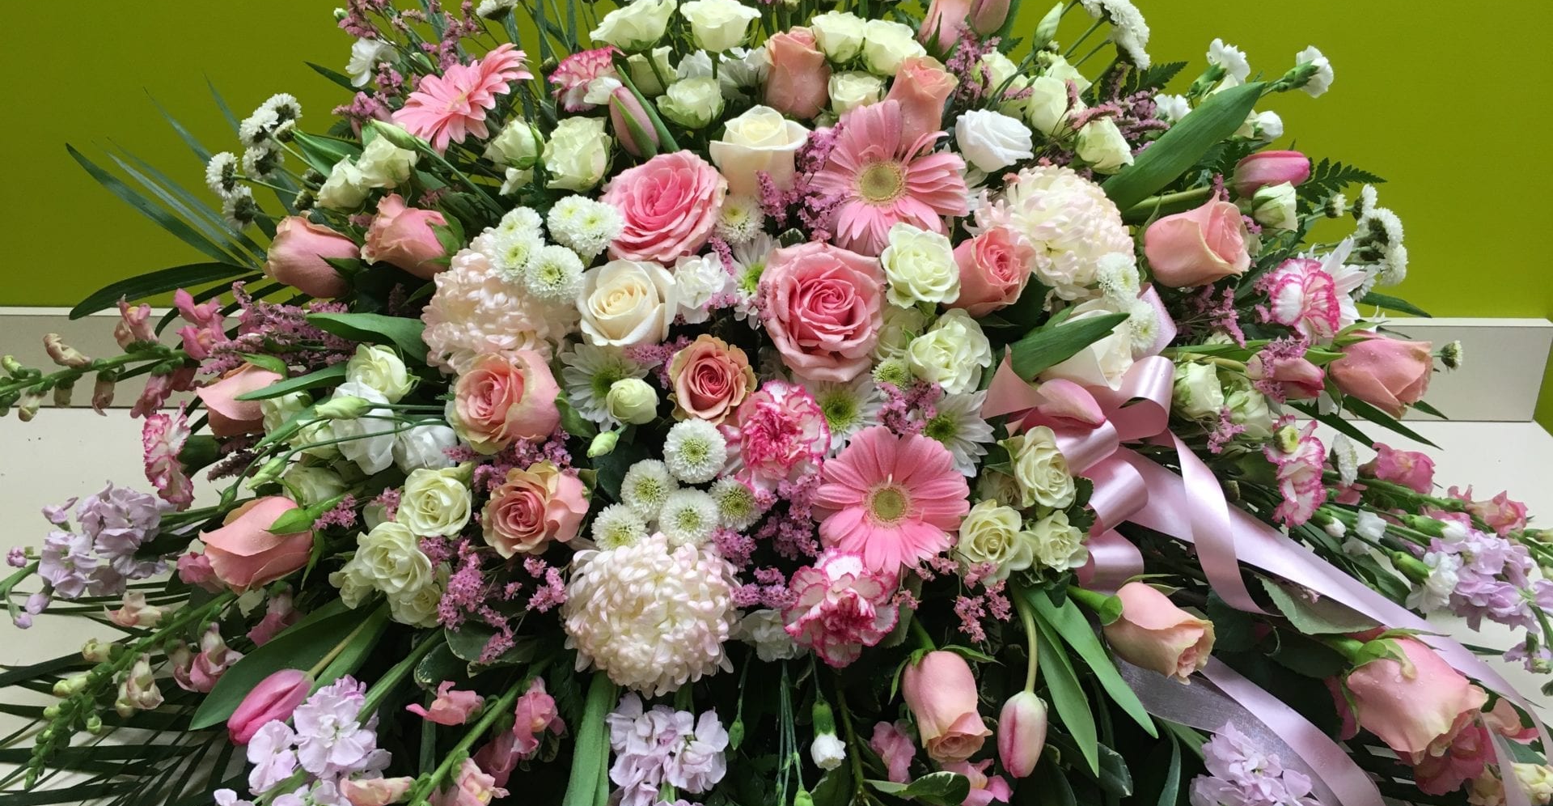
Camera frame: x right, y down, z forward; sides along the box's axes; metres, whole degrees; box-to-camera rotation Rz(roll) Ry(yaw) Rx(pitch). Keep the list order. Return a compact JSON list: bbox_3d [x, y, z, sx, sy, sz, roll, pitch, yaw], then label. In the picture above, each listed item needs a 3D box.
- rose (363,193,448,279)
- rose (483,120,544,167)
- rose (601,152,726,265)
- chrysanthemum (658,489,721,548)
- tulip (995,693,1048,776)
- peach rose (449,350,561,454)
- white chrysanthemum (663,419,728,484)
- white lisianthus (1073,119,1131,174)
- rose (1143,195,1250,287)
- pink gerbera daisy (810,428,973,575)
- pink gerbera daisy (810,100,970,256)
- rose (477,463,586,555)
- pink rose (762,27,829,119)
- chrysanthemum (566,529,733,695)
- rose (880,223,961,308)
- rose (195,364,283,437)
[{"bbox_3d":[-0.271,-0.122,0.955,0.060,0.058,0.058,19,0,-18],"label":"rose"},{"bbox_3d":[-0.192,-0.190,0.950,0.042,0.036,0.040,-31,21,-4],"label":"rose"},{"bbox_3d":[-0.071,-0.125,0.830,0.076,0.072,0.050,4,-21,9],"label":"rose"},{"bbox_3d":[-0.058,0.077,0.865,0.041,0.041,0.027,0,3,0],"label":"chrysanthemum"},{"bbox_3d":[0.151,0.204,0.800,0.029,0.054,0.029,3,2,0],"label":"tulip"},{"bbox_3d":[-0.165,-0.001,0.790,0.059,0.059,0.053,10,-2,24],"label":"peach rose"},{"bbox_3d":[-0.051,0.031,0.820,0.041,0.041,0.026,0,-12,3],"label":"white chrysanthemum"},{"bbox_3d":[0.232,-0.182,0.920,0.036,0.037,0.037,-28,3,24],"label":"white lisianthus"},{"bbox_3d":[0.300,-0.116,0.930,0.073,0.063,0.063,-7,0,22],"label":"rose"},{"bbox_3d":[0.078,0.067,0.875,0.105,0.105,0.031,0,3,0],"label":"pink gerbera daisy"},{"bbox_3d":[0.074,-0.150,0.870,0.107,0.107,0.036,0,-15,0],"label":"pink gerbera daisy"},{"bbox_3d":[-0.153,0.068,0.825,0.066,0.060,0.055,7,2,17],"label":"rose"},{"bbox_3d":[0.015,-0.235,0.930,0.049,0.062,0.049,0,28,0],"label":"pink rose"},{"bbox_3d":[-0.084,0.138,0.850,0.108,0.108,0.078,0,-3,0],"label":"chrysanthemum"},{"bbox_3d":[0.088,-0.084,0.800,0.048,0.051,0.039,0,-3,0],"label":"rose"},{"bbox_3d":[-0.374,-0.001,0.910,0.059,0.051,0.051,-10,0,-25],"label":"rose"}]

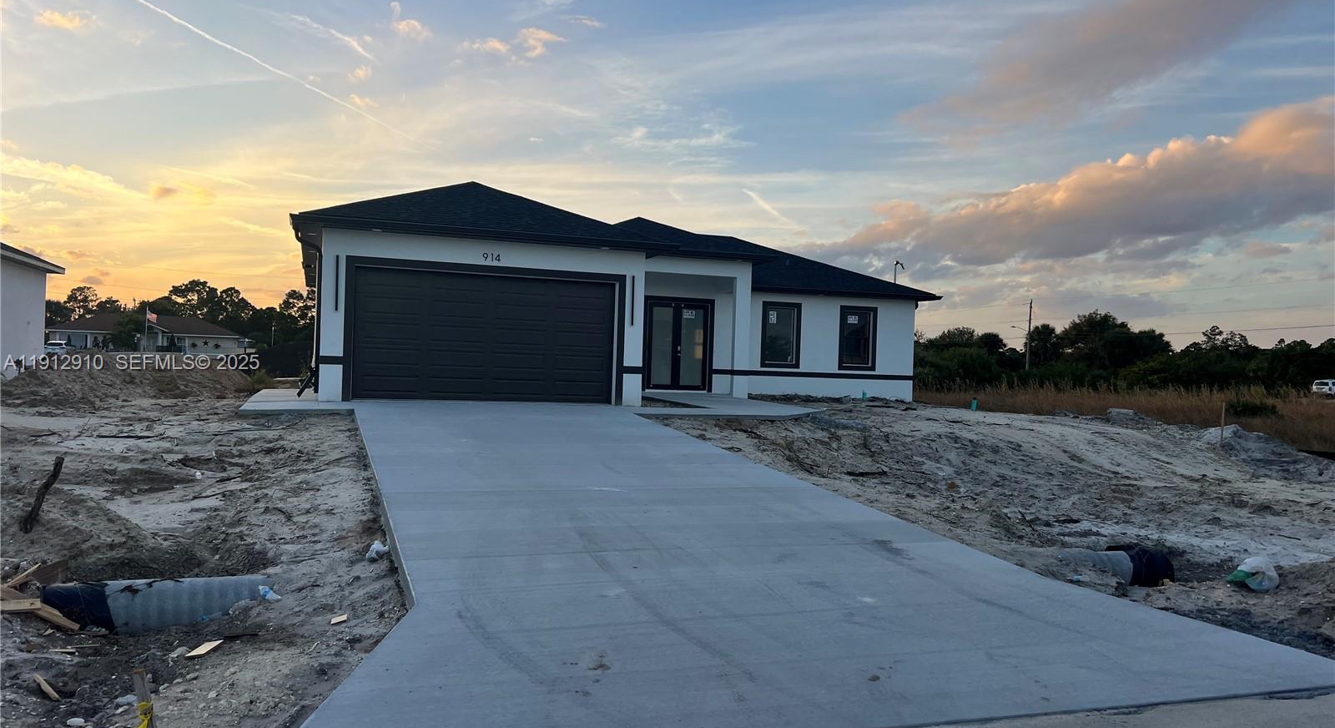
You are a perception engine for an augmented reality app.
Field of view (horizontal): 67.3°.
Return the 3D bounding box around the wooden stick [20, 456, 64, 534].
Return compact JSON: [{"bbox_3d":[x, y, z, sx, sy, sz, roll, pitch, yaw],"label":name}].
[{"bbox_3d":[-4.803,1.004,7.705,0.095,0.626,0.085,25,-11,-27],"label":"wooden stick"}]

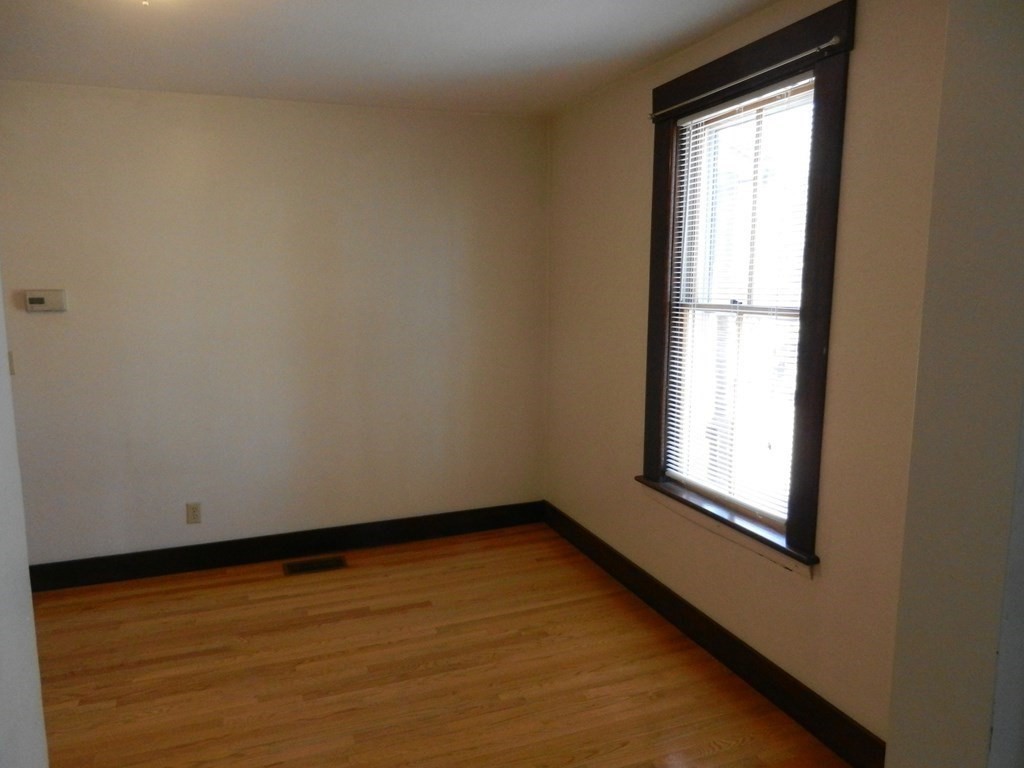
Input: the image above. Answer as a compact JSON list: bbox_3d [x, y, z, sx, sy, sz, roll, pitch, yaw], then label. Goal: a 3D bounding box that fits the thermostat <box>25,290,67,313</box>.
[{"bbox_3d":[-2.332,-0.414,3.699,0.163,0.105,0.034,-4,10,-21],"label":"thermostat"}]

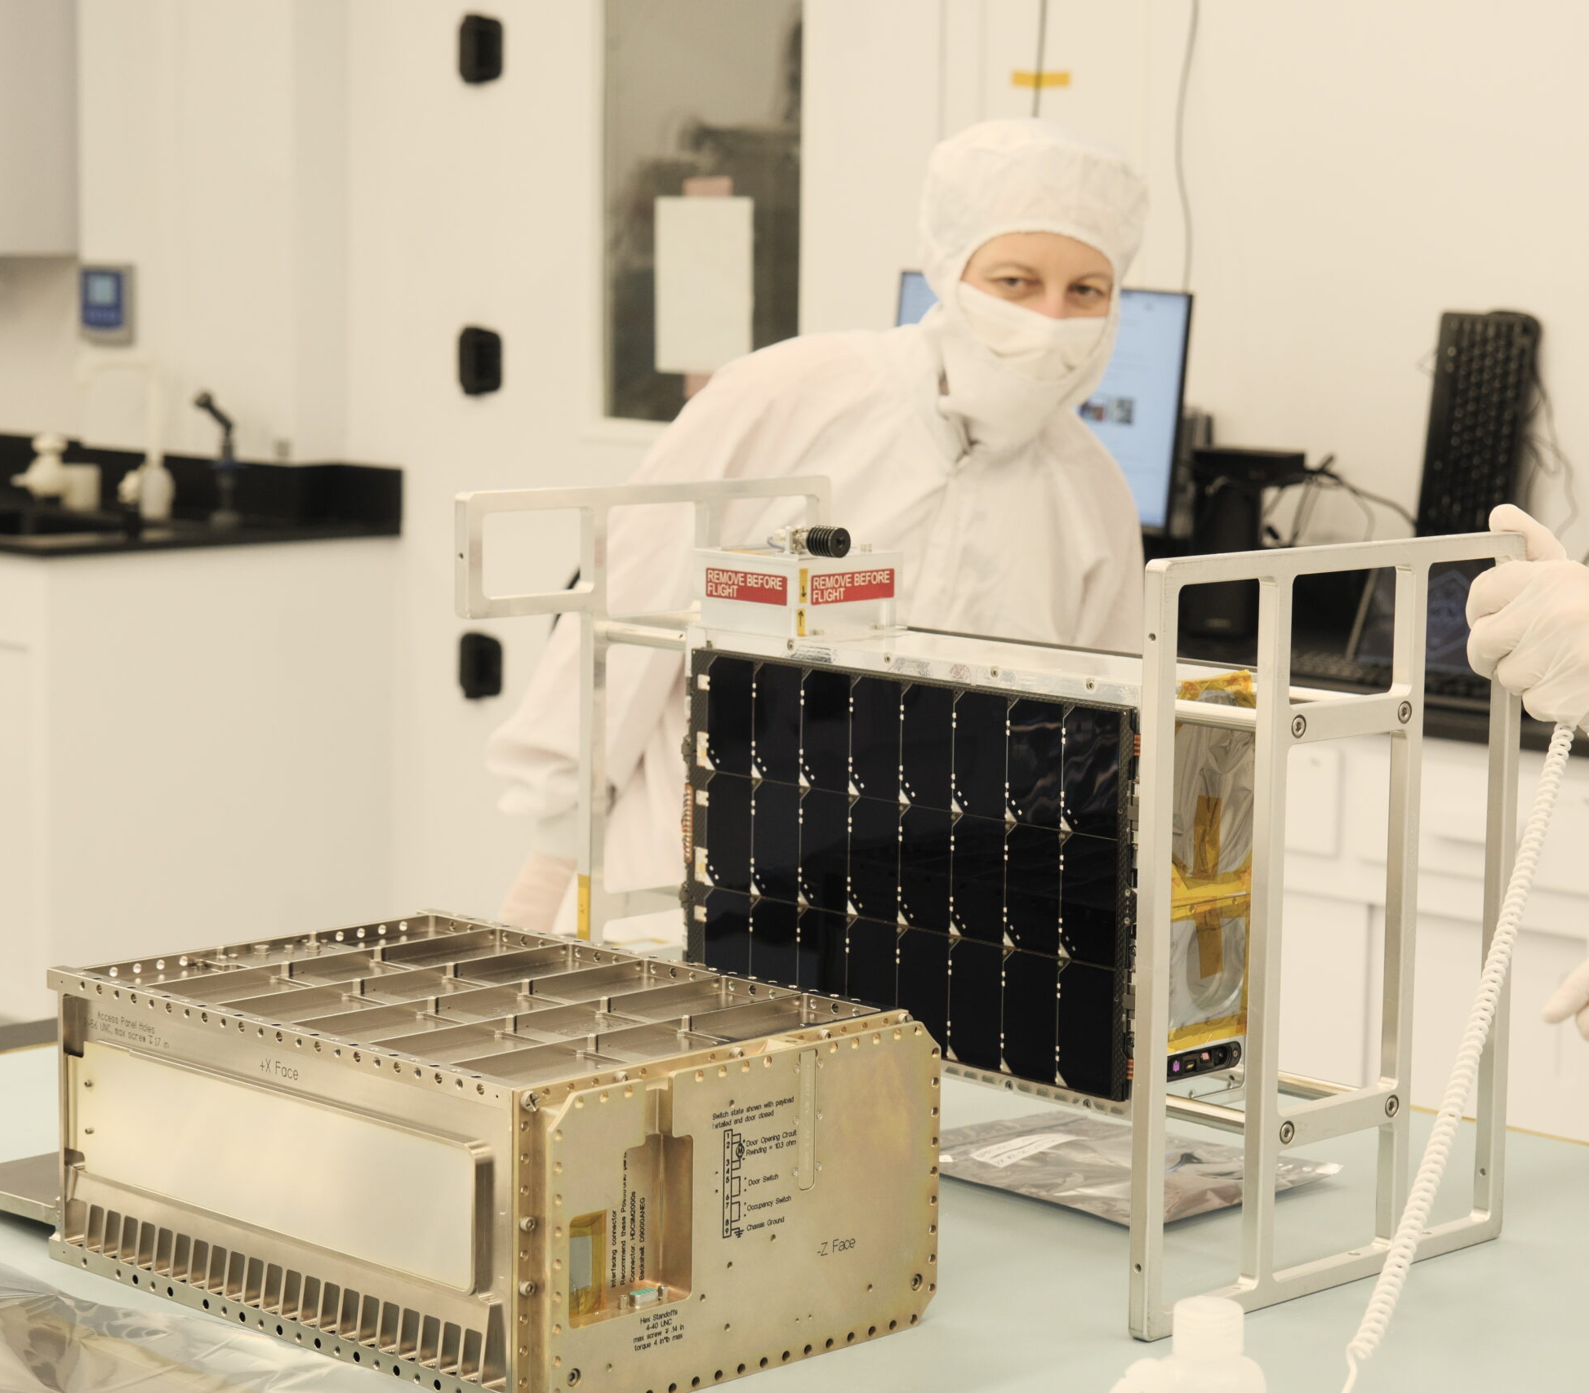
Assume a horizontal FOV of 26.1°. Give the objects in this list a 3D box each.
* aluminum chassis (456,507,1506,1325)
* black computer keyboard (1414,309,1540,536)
[{"bbox_3d":[0.096,0.089,2.005,0.298,0.396,0.573,-6,10,-42],"label":"aluminum chassis"},{"bbox_3d":[0.904,-0.284,4.558,0.026,0.447,0.152,4,3,-38],"label":"black computer keyboard"}]

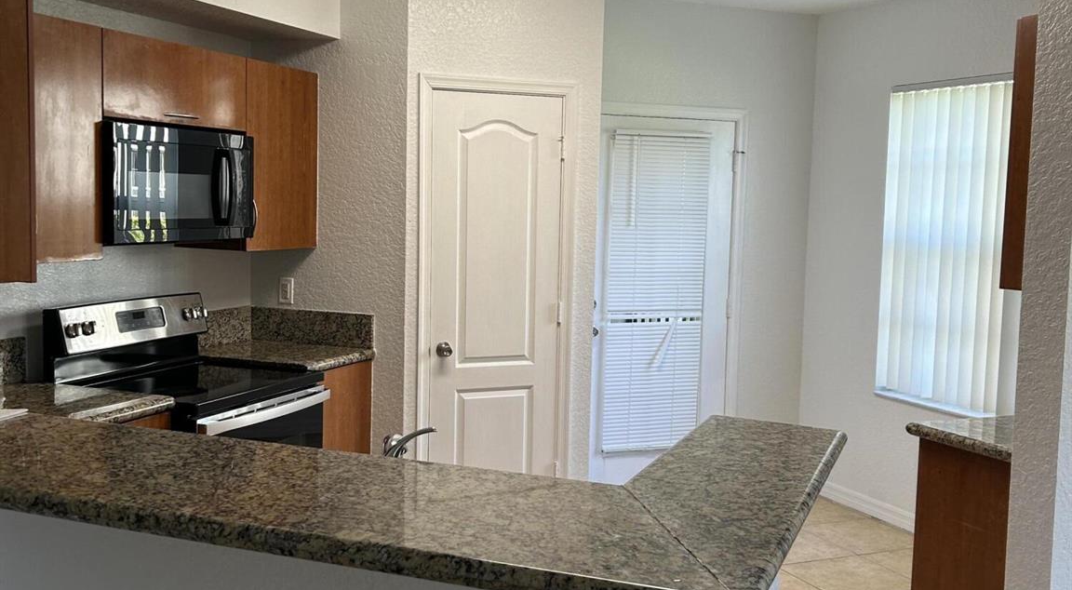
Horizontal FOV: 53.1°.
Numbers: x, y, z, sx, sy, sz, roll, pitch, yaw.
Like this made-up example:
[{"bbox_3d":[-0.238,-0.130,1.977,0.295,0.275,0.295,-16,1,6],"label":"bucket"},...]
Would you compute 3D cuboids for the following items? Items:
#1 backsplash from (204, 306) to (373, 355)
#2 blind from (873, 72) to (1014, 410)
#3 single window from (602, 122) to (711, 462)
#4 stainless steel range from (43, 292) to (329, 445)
[{"bbox_3d":[-1.100,0.168,4.631,0.660,0.165,0.470,3,5,21],"label":"backsplash"},{"bbox_3d":[1.909,-0.248,5.073,0.070,1.520,0.775,-1,5,-24],"label":"blind"},{"bbox_3d":[0.634,-0.019,5.594,0.605,1.670,0.050,-1,5,-24],"label":"single window"},{"bbox_3d":[-1.288,0.620,4.075,0.700,1.180,0.762,3,5,21],"label":"stainless steel range"}]

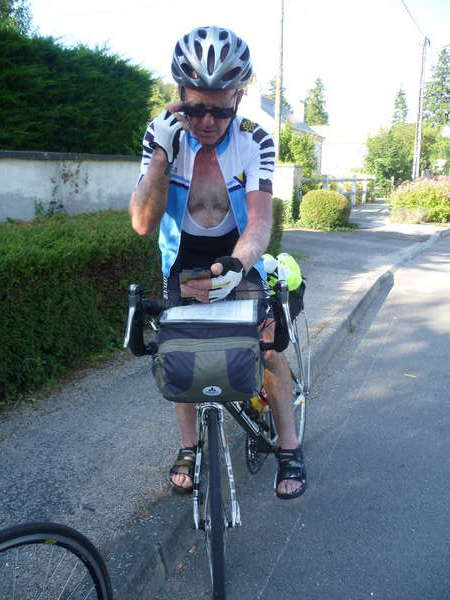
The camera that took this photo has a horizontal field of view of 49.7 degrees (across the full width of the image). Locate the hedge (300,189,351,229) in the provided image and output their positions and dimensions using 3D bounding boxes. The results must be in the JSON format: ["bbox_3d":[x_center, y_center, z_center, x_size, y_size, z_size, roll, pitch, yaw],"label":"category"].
[{"bbox_3d":[2.530,-2.334,12.200,1.270,0.970,1.220,0,14,0],"label":"hedge"}]

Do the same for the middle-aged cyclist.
[{"bbox_3d":[0.000,-0.041,1.753,0.580,1.660,0.680,2,14,10],"label":"middle-aged cyclist"}]

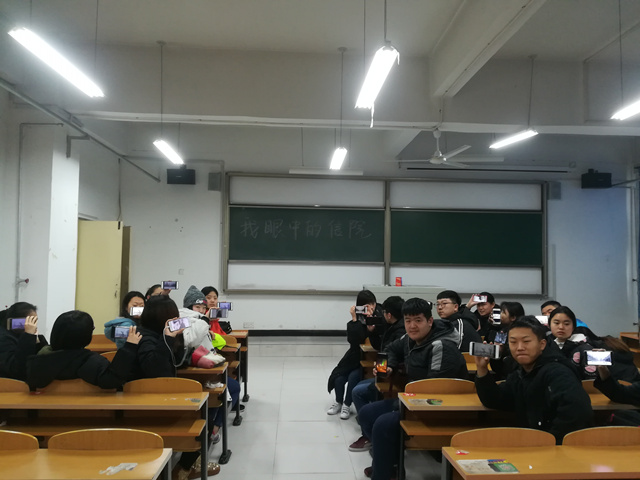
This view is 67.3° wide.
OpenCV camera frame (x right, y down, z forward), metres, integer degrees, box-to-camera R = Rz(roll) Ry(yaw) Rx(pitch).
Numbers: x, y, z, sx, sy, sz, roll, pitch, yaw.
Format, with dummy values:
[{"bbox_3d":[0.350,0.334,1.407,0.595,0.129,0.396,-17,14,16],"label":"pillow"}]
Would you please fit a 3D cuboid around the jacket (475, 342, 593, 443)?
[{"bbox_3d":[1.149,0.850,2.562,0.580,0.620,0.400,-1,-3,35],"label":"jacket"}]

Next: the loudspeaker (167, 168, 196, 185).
[{"bbox_3d":[-2.486,-1.126,8.684,0.470,0.280,0.260,1,-3,-3],"label":"loudspeaker"}]

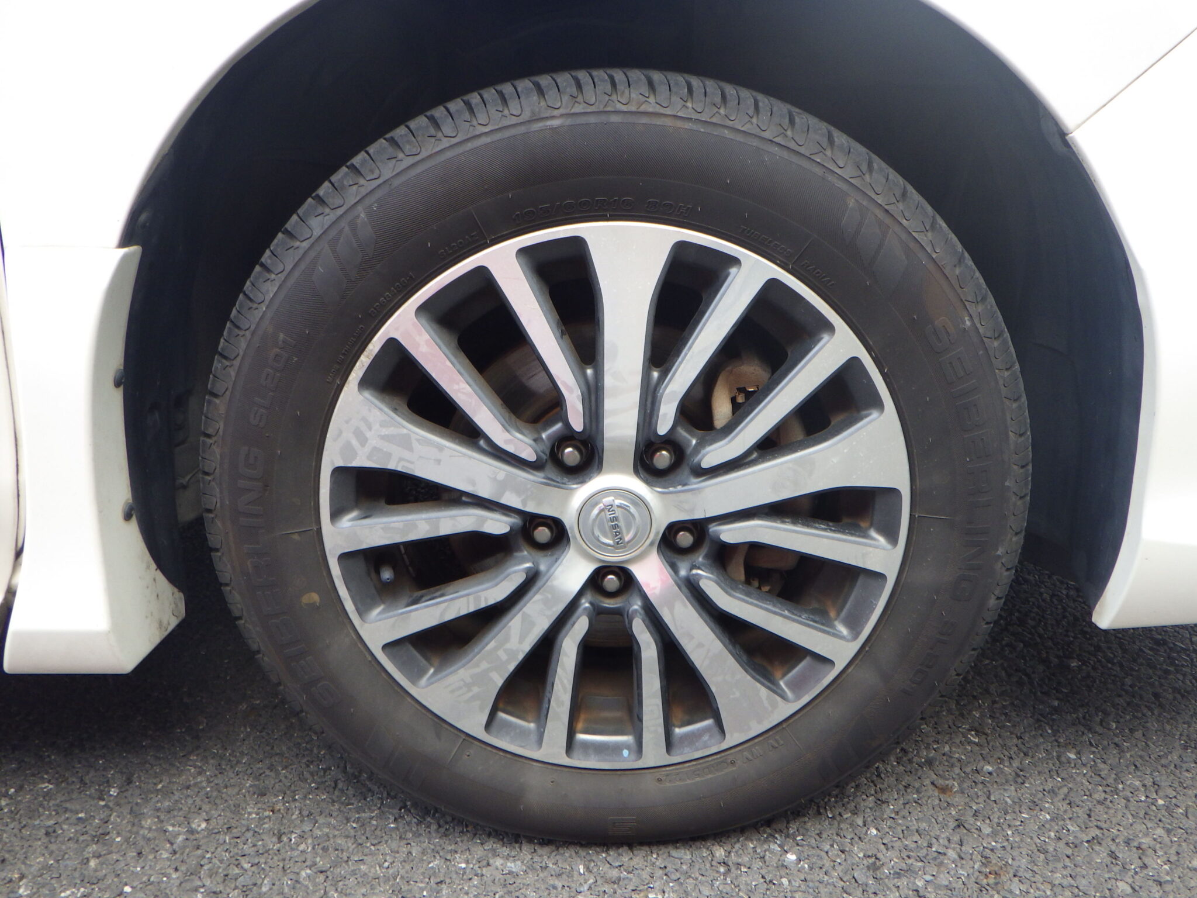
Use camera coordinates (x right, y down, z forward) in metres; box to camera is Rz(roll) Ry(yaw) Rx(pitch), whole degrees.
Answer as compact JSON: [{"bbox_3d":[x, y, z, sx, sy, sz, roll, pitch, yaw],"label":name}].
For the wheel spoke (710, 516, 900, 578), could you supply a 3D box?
[{"bbox_3d":[0.155,0.068,0.734,0.137,0.024,0.032,13,18,-4],"label":"wheel spoke"}]

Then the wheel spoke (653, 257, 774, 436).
[{"bbox_3d":[0.073,-0.073,0.689,0.030,0.141,0.035,30,16,-10],"label":"wheel spoke"}]

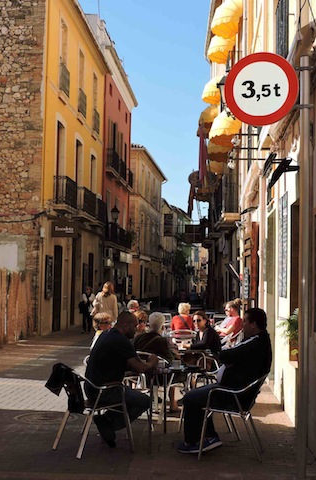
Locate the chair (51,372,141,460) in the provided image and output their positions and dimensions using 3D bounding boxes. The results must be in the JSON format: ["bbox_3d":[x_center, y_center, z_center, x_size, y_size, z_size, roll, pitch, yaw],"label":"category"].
[{"bbox_3d":[-0.597,1.543,7.225,0.600,0.770,0.560,3,-4,-32],"label":"chair"}]

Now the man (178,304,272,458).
[{"bbox_3d":[0.596,1.272,7.120,0.850,1.340,0.540,1,-3,5],"label":"man"}]

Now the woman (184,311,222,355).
[{"bbox_3d":[0.508,1.464,9.500,0.750,1.240,0.520,3,-4,-30],"label":"woman"}]

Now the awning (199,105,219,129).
[{"bbox_3d":[2.181,-5.260,34.000,0.920,0.950,1.300,1,-3,3],"label":"awning"}]

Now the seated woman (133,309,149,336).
[{"bbox_3d":[-0.231,1.504,10.200,0.500,1.220,0.720,3,-4,-23],"label":"seated woman"}]

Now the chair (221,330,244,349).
[{"bbox_3d":[1.284,1.920,13.000,0.580,0.780,0.560,1,-3,6],"label":"chair"}]

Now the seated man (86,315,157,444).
[{"bbox_3d":[-0.327,1.298,7.320,0.720,1.280,0.520,3,-4,-30],"label":"seated man"}]

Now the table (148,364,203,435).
[{"bbox_3d":[0.029,1.600,7.650,0.720,0.730,0.720,4,-4,-37],"label":"table"}]

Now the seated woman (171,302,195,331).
[{"bbox_3d":[0.470,1.831,15.000,0.470,1.270,0.750,1,-4,6],"label":"seated woman"}]

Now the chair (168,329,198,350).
[{"bbox_3d":[0.453,2.000,14.400,0.560,0.760,0.580,1,-3,3],"label":"chair"}]

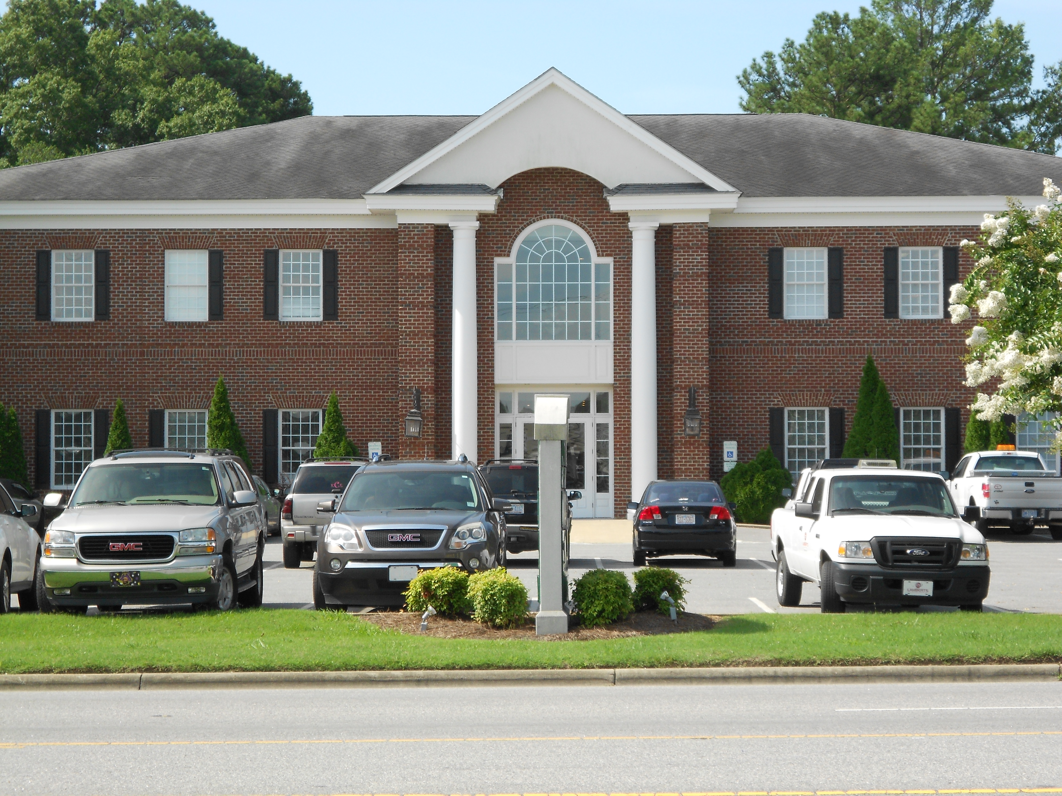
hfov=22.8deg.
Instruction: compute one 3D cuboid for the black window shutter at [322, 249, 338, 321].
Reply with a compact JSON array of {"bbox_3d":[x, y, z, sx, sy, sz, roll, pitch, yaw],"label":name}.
[{"bbox_3d":[-4.749,-2.673,62.497,0.368,1.690,0.050,0,-2,2],"label":"black window shutter"}]

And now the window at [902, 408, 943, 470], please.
[{"bbox_3d":[9.178,1.147,61.835,1.030,1.880,0.120,0,-2,2],"label":"window"}]

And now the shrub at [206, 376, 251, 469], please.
[{"bbox_3d":[-7.044,1.169,61.456,1.082,3.363,1.082,0,-1,0],"label":"shrub"}]

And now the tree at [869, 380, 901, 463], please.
[{"bbox_3d":[8.187,1.205,61.334,0.887,3.202,0.887,0,-1,0],"label":"tree"}]

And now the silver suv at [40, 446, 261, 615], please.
[{"bbox_3d":[-4.360,1.515,31.250,2.020,1.900,5.100,0,-2,0],"label":"silver suv"}]

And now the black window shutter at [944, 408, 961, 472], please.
[{"bbox_3d":[9.996,1.161,62.571,0.374,1.869,0.050,0,-1,0],"label":"black window shutter"}]

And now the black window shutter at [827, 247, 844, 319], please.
[{"bbox_3d":[7.167,-2.701,62.015,0.360,1.660,0.050,0,-2,2],"label":"black window shutter"}]

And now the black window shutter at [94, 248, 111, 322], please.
[{"bbox_3d":[-10.132,-2.660,62.407,0.377,1.689,0.050,0,-2,1],"label":"black window shutter"}]

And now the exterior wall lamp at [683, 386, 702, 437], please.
[{"bbox_3d":[3.720,0.315,60.743,0.411,1.222,0.460,0,-2,2],"label":"exterior wall lamp"}]

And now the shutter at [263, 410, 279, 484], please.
[{"bbox_3d":[-6.143,1.206,62.221,0.372,1.885,0.050,0,-2,1],"label":"shutter"}]

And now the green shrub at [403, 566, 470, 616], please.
[{"bbox_3d":[-0.952,1.975,26.900,0.680,0.520,0.650,0,-2,1],"label":"green shrub"}]

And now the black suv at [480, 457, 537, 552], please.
[{"bbox_3d":[-0.220,1.950,45.250,1.870,1.780,4.700,0,-2,2],"label":"black suv"}]

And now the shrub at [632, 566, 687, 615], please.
[{"bbox_3d":[1.347,2.016,27.461,0.579,0.518,0.579,0,-1,0],"label":"shrub"}]

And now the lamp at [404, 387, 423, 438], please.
[{"bbox_3d":[-2.694,0.334,60.768,0.420,1.180,0.460,0,-2,2],"label":"lamp"}]

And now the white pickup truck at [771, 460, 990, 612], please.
[{"bbox_3d":[4.041,1.665,31.273,1.760,1.770,5.160,0,-2,-4],"label":"white pickup truck"}]

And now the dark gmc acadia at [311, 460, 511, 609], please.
[{"bbox_3d":[-1.287,1.615,30.348,2.000,1.800,5.100,0,-2,1],"label":"dark gmc acadia"}]

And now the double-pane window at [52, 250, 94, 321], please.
[{"bbox_3d":[-10.888,-2.675,62.700,1.029,1.709,0.120,0,-2,2],"label":"double-pane window"}]

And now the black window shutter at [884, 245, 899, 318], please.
[{"bbox_3d":[8.559,-2.739,62.656,0.370,1.694,0.050,0,-1,0],"label":"black window shutter"}]

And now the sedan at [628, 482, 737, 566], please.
[{"bbox_3d":[2.570,2.120,45.200,1.740,1.440,4.450,0,-2,2],"label":"sedan"}]

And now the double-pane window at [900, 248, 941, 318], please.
[{"bbox_3d":[9.162,-2.700,61.989,1.020,1.690,0.120,0,-2,2],"label":"double-pane window"}]

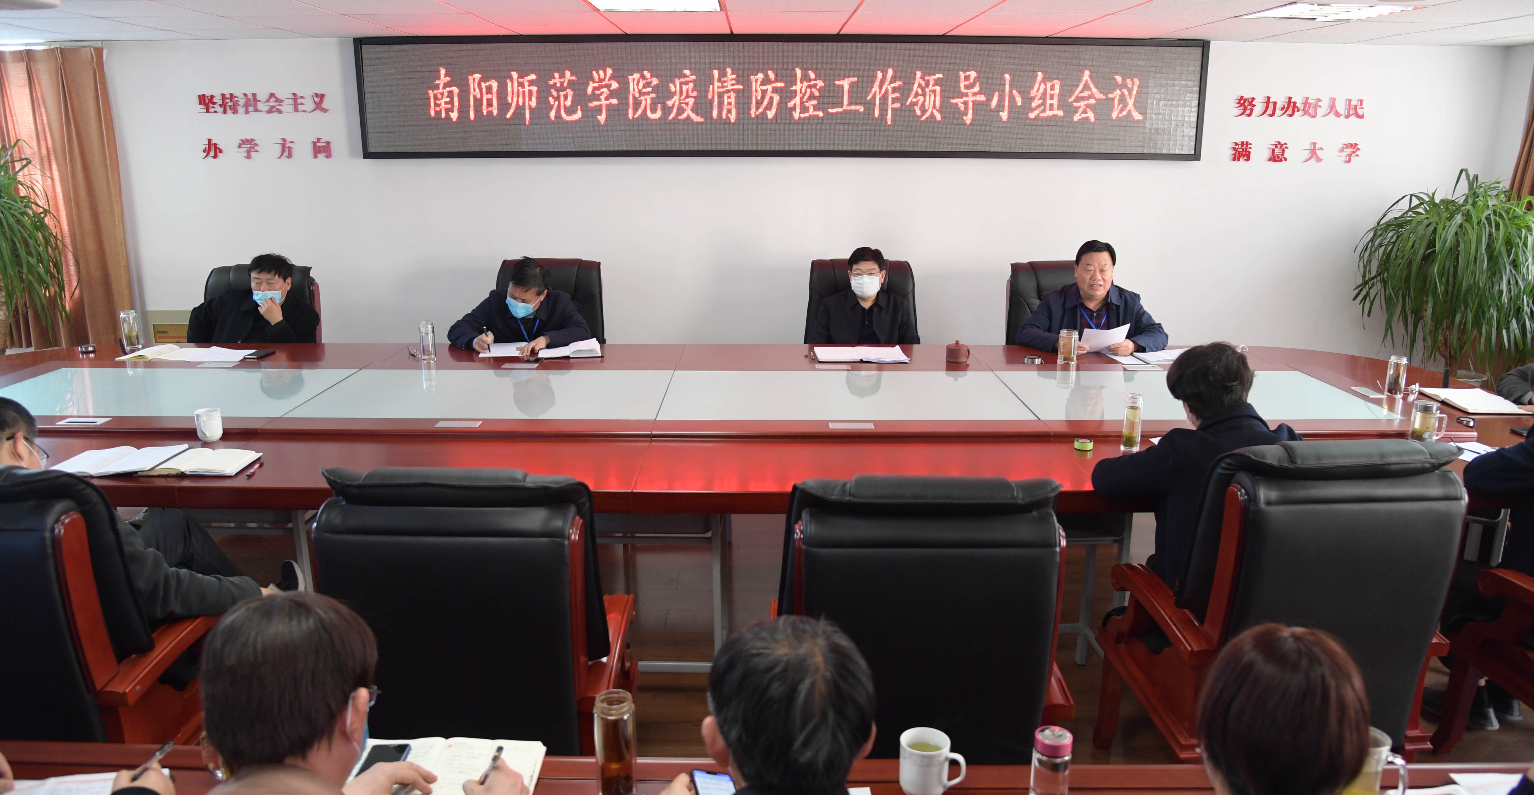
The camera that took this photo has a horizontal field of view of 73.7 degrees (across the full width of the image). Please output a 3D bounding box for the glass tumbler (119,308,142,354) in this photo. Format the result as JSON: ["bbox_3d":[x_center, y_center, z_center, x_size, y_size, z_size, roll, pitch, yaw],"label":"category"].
[{"bbox_3d":[-2.895,-0.301,4.646,0.066,0.178,0.066,0,14,0],"label":"glass tumbler"}]

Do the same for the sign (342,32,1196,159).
[{"bbox_3d":[0.095,-1.729,5.906,4.870,0.680,0.100,0,14,0],"label":"sign"}]

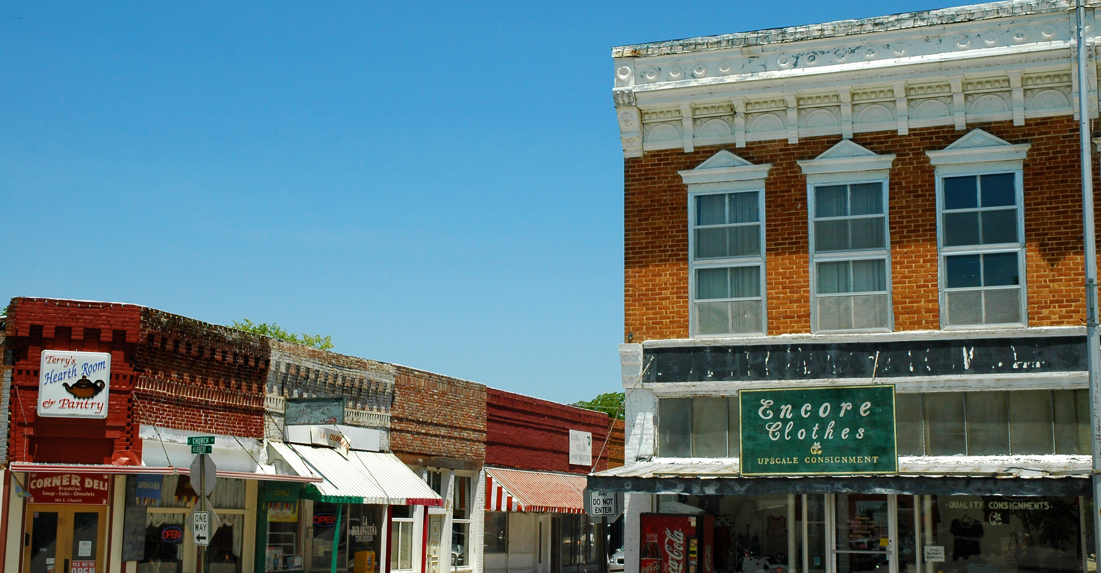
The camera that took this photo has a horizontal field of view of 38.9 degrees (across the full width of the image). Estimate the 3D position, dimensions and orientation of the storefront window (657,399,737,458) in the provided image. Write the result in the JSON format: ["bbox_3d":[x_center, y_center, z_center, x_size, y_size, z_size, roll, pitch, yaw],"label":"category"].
[{"bbox_3d":[2.344,2.217,24.400,1.439,0.934,0.100,-3,-9,23],"label":"storefront window"}]

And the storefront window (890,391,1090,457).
[{"bbox_3d":[6.383,1.999,22.682,2.747,0.930,0.100,-3,-9,23],"label":"storefront window"}]

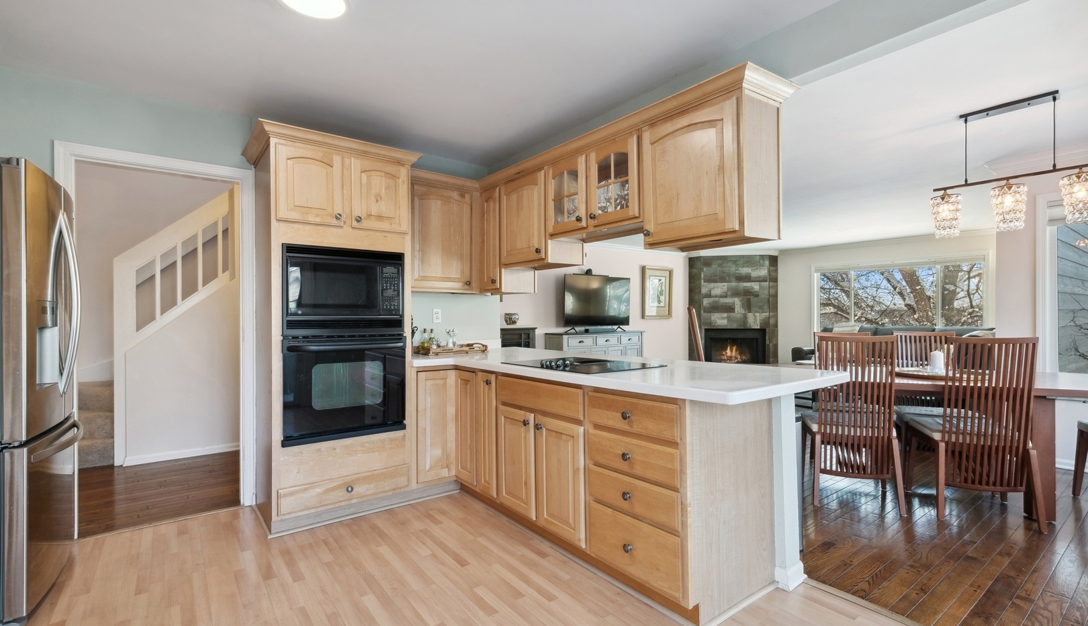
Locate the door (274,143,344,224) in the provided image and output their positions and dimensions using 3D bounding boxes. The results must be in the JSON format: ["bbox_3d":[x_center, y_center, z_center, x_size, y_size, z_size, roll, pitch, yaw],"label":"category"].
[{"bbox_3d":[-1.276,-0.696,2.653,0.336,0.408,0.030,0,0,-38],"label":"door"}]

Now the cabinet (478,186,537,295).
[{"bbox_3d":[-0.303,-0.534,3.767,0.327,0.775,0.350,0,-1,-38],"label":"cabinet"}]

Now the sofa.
[{"bbox_3d":[5.328,0.733,7.407,0.950,0.980,2.500,0,-1,-38],"label":"sofa"}]

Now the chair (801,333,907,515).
[{"bbox_3d":[1.981,0.671,3.132,0.510,1.050,0.600,-1,-1,22],"label":"chair"}]

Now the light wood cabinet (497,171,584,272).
[{"bbox_3d":[-0.029,-0.620,3.414,0.327,0.613,0.545,0,-1,-38],"label":"light wood cabinet"}]

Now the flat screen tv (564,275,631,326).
[{"bbox_3d":[0.872,-0.177,7.663,1.440,0.820,0.080,0,-1,-38],"label":"flat screen tv"}]

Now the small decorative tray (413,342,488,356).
[{"bbox_3d":[-0.718,0.271,3.701,0.480,0.070,0.300,0,-1,-38],"label":"small decorative tray"}]

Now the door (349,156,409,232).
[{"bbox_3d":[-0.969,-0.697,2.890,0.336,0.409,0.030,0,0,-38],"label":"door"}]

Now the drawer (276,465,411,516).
[{"bbox_3d":[-1.256,1.019,2.957,0.718,0.146,0.450,0,-1,-38],"label":"drawer"}]

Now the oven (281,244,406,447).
[{"bbox_3d":[-1.285,0.177,2.987,0.676,1.084,0.580,0,-1,-38],"label":"oven"}]

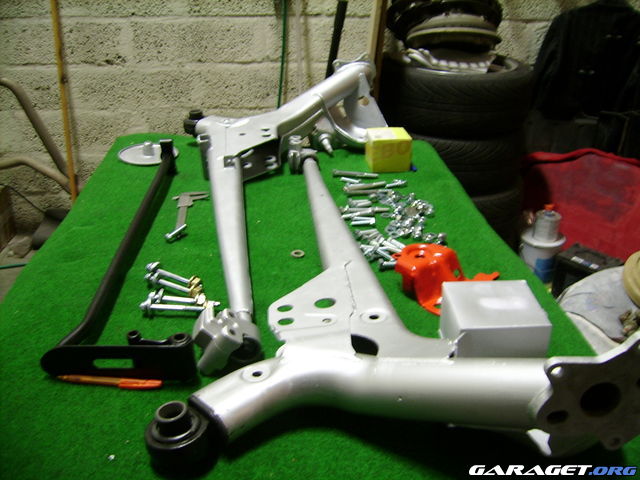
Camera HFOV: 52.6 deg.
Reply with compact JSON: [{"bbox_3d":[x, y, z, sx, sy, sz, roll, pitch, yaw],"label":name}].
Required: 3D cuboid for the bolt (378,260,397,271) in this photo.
[{"bbox_3d":[0.129,0.045,1.191,0.041,0.018,0.018,-1,28,0],"label":"bolt"}]

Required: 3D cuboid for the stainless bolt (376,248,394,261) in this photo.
[{"bbox_3d":[0.122,0.028,1.216,0.038,0.013,0.013,21,35,35],"label":"stainless bolt"}]

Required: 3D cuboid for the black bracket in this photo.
[{"bbox_3d":[-0.294,-0.026,1.272,0.228,0.080,0.810,-1,28,0],"label":"black bracket"}]

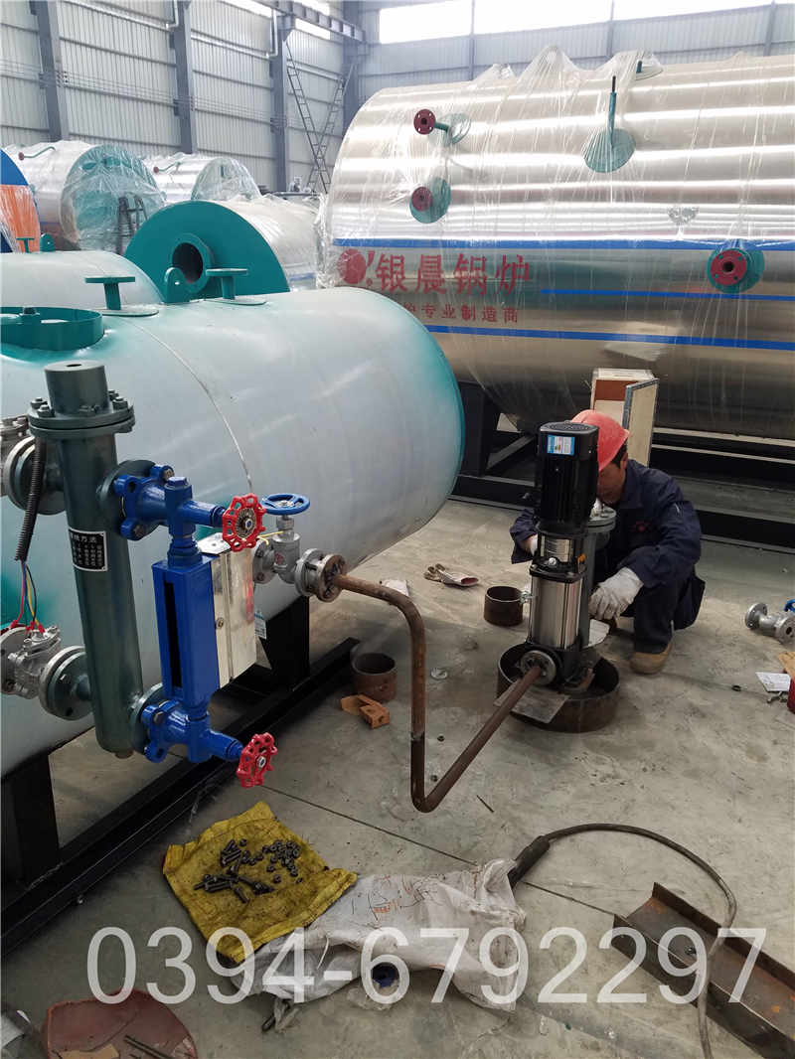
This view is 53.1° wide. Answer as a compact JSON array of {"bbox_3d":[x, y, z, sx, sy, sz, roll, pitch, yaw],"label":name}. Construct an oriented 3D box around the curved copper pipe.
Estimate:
[{"bbox_3d":[0.153,0.293,2.146,0.250,0.607,0.780,11,23,28],"label":"curved copper pipe"}]

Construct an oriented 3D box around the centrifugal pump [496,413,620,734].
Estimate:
[{"bbox_3d":[0.537,0.138,2.544,0.400,0.950,0.400,11,23,27],"label":"centrifugal pump"}]

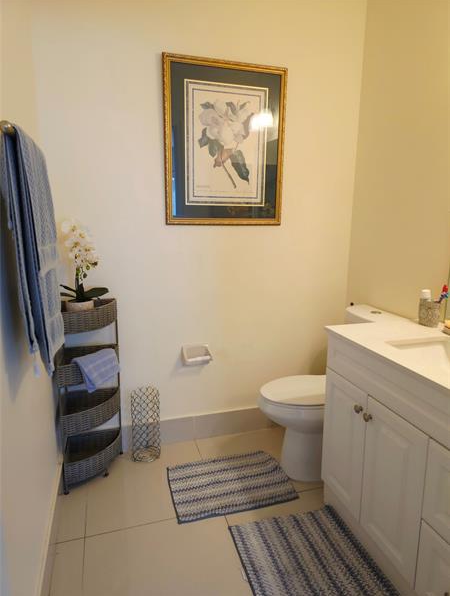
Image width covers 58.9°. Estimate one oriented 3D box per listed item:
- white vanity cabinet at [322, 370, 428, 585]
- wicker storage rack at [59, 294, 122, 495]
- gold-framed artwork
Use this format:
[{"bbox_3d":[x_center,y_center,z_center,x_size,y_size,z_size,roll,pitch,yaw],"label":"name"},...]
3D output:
[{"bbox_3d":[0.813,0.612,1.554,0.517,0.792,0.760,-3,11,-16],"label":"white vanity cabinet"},{"bbox_3d":[-0.682,0.477,2.017,0.304,0.904,0.304,-3,11,-16],"label":"wicker storage rack"},{"bbox_3d":[0.010,-0.807,2.126,0.663,0.828,0.029,-3,11,-16],"label":"gold-framed artwork"}]

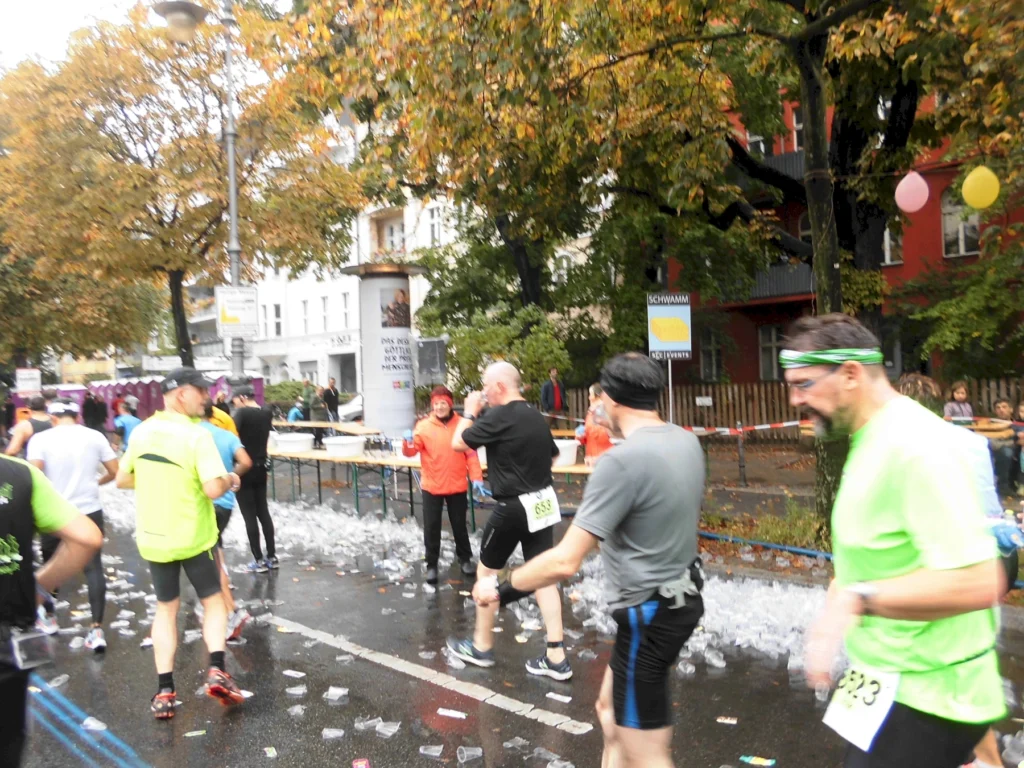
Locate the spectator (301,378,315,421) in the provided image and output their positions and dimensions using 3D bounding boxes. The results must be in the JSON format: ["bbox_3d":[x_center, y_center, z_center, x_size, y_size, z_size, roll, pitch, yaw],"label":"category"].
[{"bbox_3d":[-5.717,0.741,21.500,0.500,1.760,0.340,-2,0,10],"label":"spectator"}]

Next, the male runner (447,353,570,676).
[{"bbox_3d":[-0.015,0.769,4.520,0.780,1.780,0.530,-2,0,34],"label":"male runner"}]

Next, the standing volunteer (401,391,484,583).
[{"bbox_3d":[-0.590,0.851,6.620,0.700,1.657,0.480,-2,0,-3],"label":"standing volunteer"}]

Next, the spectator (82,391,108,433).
[{"bbox_3d":[-12.185,1.097,22.500,0.520,1.750,0.340,-2,0,15],"label":"spectator"}]

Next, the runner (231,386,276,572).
[{"bbox_3d":[-2.435,0.876,7.300,0.400,1.724,0.500,-2,0,38],"label":"runner"}]

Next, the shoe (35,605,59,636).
[{"bbox_3d":[-3.324,1.696,5.480,0.290,0.130,0.110,-2,0,43],"label":"shoe"}]

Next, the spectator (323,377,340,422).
[{"bbox_3d":[-4.741,0.772,20.200,0.500,1.859,0.330,-2,0,-9],"label":"spectator"}]

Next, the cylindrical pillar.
[{"bbox_3d":[-3.035,-0.574,18.600,2.040,4.441,2.040,-2,0,0],"label":"cylindrical pillar"}]

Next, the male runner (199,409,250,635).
[{"bbox_3d":[-2.131,0.875,5.400,0.580,1.700,0.720,-2,0,-43],"label":"male runner"}]

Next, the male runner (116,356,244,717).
[{"bbox_3d":[-1.754,0.816,4.070,0.620,1.790,0.580,-2,0,-42],"label":"male runner"}]

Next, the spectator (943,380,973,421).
[{"bbox_3d":[4.987,0.679,8.600,0.360,1.424,0.270,-2,0,30],"label":"spectator"}]

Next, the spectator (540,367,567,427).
[{"bbox_3d":[0.853,0.534,15.800,0.520,1.790,0.340,-2,0,-20],"label":"spectator"}]

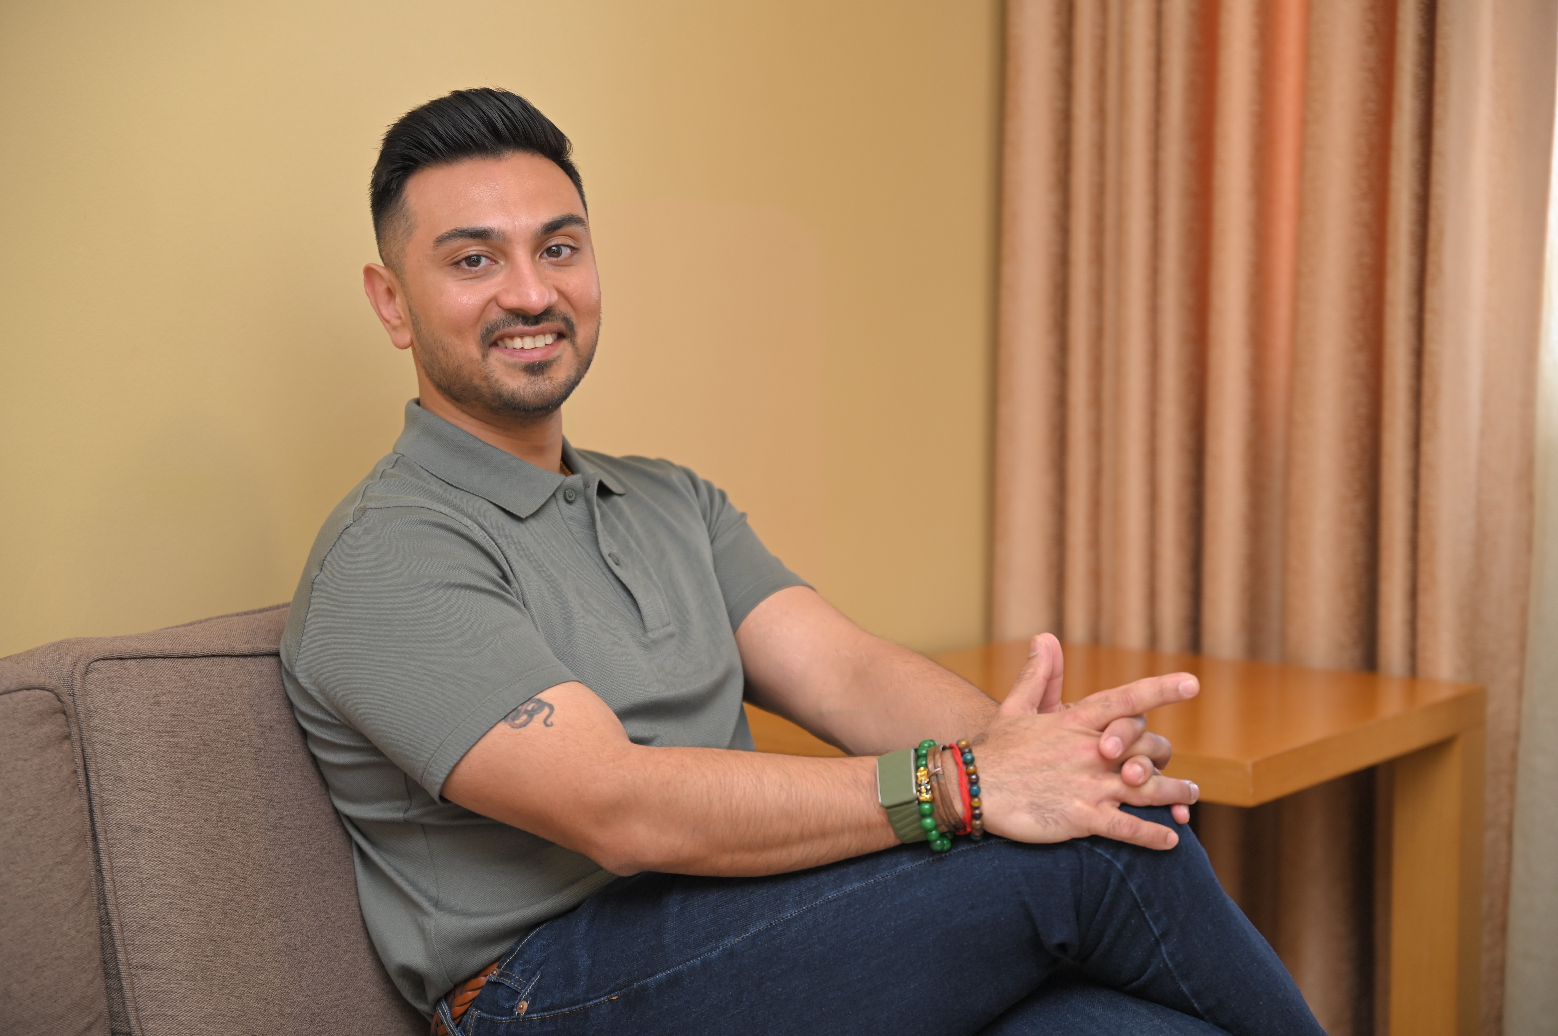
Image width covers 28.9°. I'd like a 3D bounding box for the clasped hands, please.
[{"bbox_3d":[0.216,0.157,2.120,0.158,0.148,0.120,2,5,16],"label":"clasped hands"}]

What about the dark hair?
[{"bbox_3d":[-0.227,-0.242,2.250,0.165,0.160,0.200,-8,3,-24],"label":"dark hair"}]

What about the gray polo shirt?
[{"bbox_3d":[-0.158,0.140,2.250,0.300,0.475,0.480,-5,1,36],"label":"gray polo shirt"}]

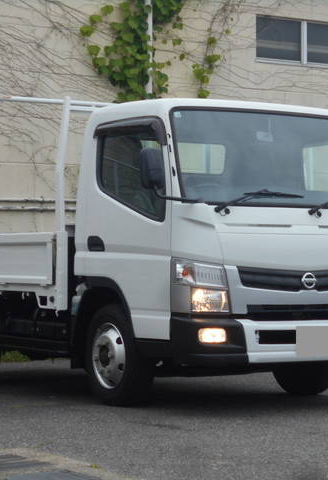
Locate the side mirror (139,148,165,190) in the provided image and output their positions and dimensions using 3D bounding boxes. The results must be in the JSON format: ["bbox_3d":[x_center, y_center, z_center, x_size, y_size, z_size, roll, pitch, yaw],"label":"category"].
[{"bbox_3d":[-0.076,-0.446,8.882,0.180,0.270,0.090,1,-1,-13],"label":"side mirror"}]

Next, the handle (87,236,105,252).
[{"bbox_3d":[-0.477,0.028,10.021,0.060,0.110,0.250,1,-1,-31],"label":"handle"}]

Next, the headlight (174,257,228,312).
[{"bbox_3d":[0.237,0.297,9.056,0.380,0.340,0.180,1,-2,-33],"label":"headlight"}]

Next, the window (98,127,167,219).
[{"bbox_3d":[-0.220,-0.454,9.743,0.060,0.660,0.930,7,-4,-31],"label":"window"}]

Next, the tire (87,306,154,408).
[{"bbox_3d":[-0.310,0.805,9.849,0.205,0.720,0.720,1,-2,-33],"label":"tire"}]

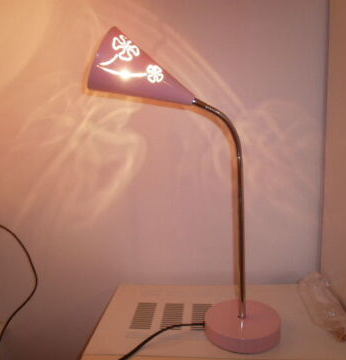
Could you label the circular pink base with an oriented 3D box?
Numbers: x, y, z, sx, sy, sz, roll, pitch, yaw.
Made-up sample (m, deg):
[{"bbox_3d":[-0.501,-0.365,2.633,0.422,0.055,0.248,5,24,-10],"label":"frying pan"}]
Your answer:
[{"bbox_3d":[0.126,0.261,0.655,0.133,0.026,0.133,-2,11,8],"label":"circular pink base"}]

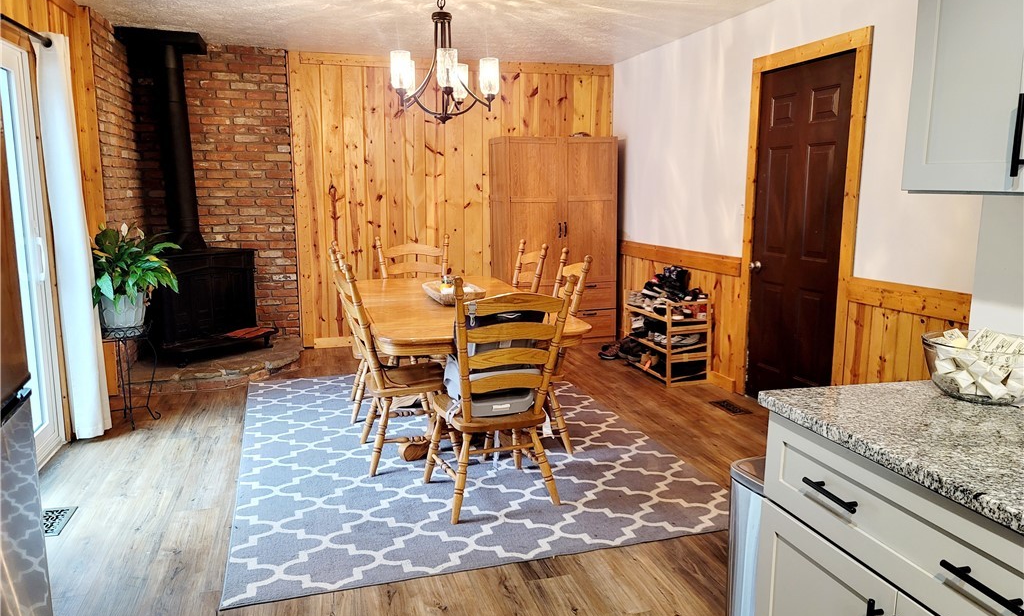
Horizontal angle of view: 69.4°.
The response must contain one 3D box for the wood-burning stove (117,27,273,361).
[{"bbox_3d":[-2.403,-0.814,5.532,0.720,2.328,0.880,5,11,30],"label":"wood-burning stove"}]

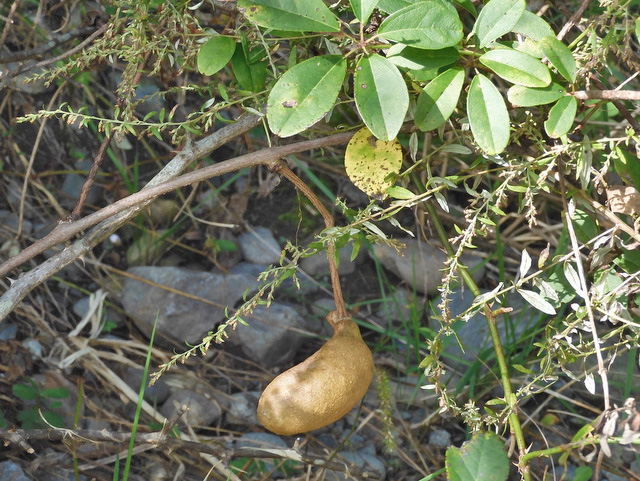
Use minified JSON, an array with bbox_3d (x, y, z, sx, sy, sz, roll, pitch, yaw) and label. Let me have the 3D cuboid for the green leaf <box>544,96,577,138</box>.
[{"bbox_3d":[0.146,-0.074,1.050,0.016,0.008,0.033,22,65,9],"label":"green leaf"}]

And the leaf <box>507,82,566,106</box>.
[{"bbox_3d":[0.137,-0.092,1.110,0.037,0.007,0.018,-4,52,-3],"label":"leaf"}]

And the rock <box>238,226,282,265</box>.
[{"bbox_3d":[-0.050,0.005,1.500,0.038,0.029,0.029,0,32,0],"label":"rock"}]

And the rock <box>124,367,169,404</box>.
[{"bbox_3d":[-0.141,0.118,1.431,0.037,0.029,0.032,-4,35,-6],"label":"rock"}]

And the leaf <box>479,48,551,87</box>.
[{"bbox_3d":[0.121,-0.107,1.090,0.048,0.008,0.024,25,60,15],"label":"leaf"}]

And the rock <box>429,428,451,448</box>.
[{"bbox_3d":[0.095,0.156,1.386,0.019,0.015,0.016,3,35,4],"label":"rock"}]

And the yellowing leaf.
[{"bbox_3d":[0.034,-0.050,1.120,0.036,0.008,0.048,1,76,0],"label":"yellowing leaf"}]

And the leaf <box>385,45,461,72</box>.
[{"bbox_3d":[0.066,-0.118,1.120,0.047,0.009,0.031,0,53,0],"label":"leaf"}]

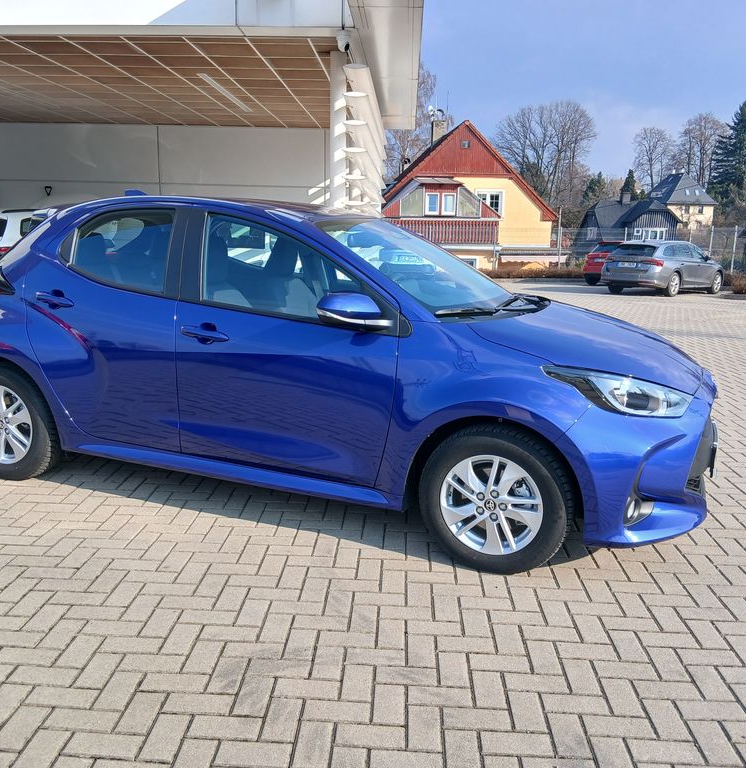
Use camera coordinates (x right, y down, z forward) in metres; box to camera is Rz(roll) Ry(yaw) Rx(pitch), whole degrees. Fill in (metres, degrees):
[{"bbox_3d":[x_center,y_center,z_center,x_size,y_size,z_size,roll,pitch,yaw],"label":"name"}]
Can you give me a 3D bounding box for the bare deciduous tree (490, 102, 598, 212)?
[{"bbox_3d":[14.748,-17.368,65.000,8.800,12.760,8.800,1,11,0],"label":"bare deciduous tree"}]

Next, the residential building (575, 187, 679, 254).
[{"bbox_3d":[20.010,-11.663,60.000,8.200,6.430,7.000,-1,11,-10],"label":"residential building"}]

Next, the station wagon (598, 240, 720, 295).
[{"bbox_3d":[8.234,-3.316,21.800,4.690,1.480,1.850,-9,15,-42],"label":"station wagon"}]

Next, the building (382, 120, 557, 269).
[{"bbox_3d":[4.236,-9.504,41.599,9.000,7.970,9.400,0,11,-4],"label":"building"}]

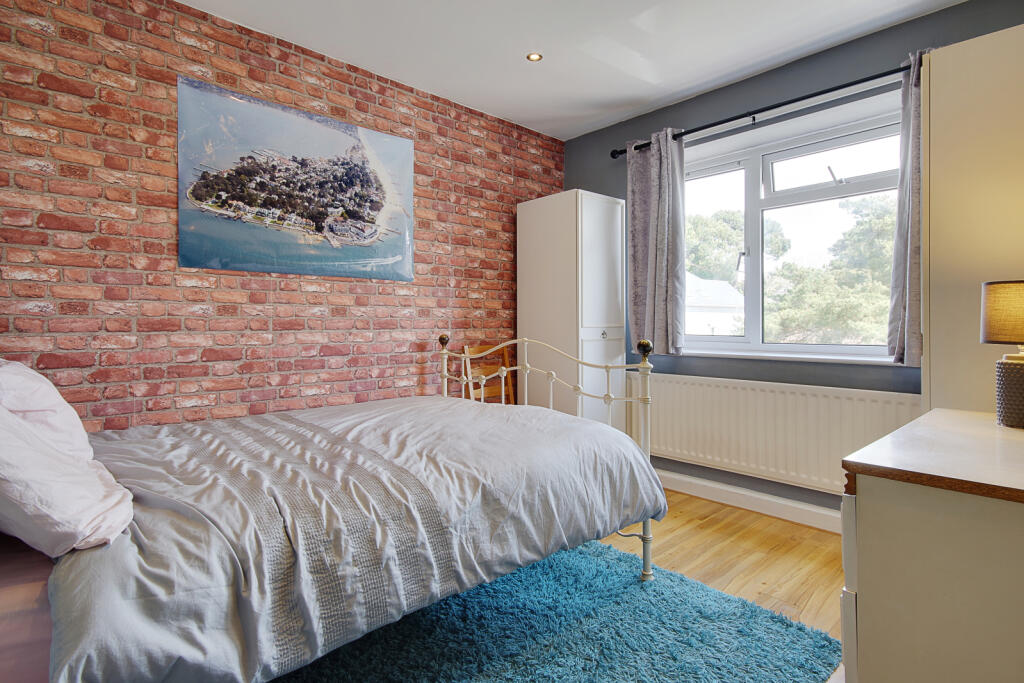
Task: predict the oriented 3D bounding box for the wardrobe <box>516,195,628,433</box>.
[{"bbox_3d":[0.404,-0.001,3.493,0.460,1.876,0.540,-2,2,-42],"label":"wardrobe"}]

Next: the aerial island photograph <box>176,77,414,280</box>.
[{"bbox_3d":[-0.985,-0.739,2.565,1.156,0.813,0.030,-2,2,-42],"label":"aerial island photograph"}]

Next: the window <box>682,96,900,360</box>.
[{"bbox_3d":[1.545,-0.534,2.953,0.111,1.262,1.404,-2,2,-42],"label":"window"}]

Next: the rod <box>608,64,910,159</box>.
[{"bbox_3d":[1.253,-1.218,2.765,0.081,0.056,1.747,-2,2,-42],"label":"rod"}]

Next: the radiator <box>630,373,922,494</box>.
[{"bbox_3d":[1.301,0.477,2.812,0.086,0.523,1.571,-2,2,-42],"label":"radiator"}]

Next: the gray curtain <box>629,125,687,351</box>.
[{"bbox_3d":[0.880,-0.591,3.178,0.121,1.348,0.424,-2,2,-42],"label":"gray curtain"}]

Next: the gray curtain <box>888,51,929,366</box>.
[{"bbox_3d":[1.762,-0.569,2.213,0.121,1.346,0.202,-2,2,-42],"label":"gray curtain"}]

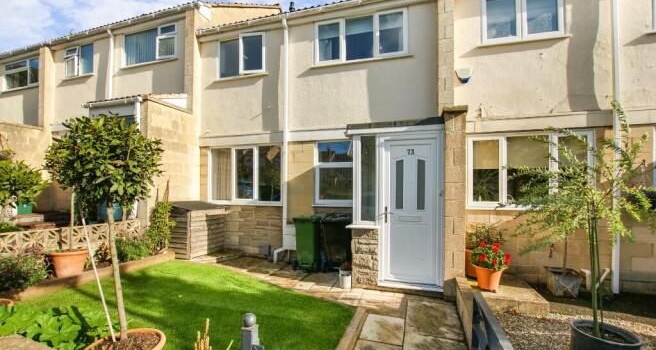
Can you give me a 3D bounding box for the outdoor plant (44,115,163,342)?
[{"bbox_3d":[-1.488,0.364,1.860,0.620,1.540,0.620,0,0,18],"label":"outdoor plant"}]

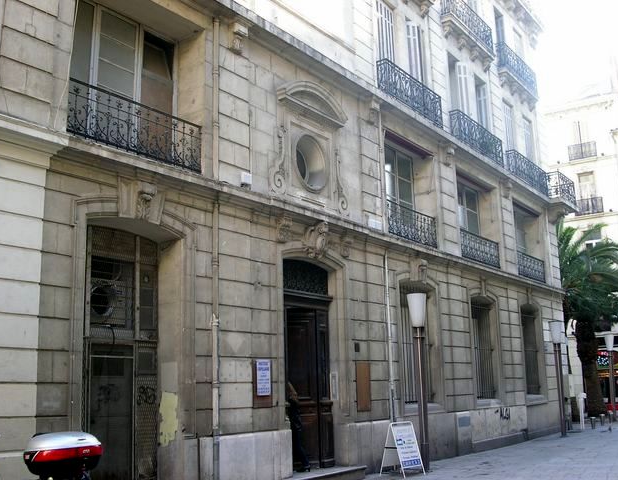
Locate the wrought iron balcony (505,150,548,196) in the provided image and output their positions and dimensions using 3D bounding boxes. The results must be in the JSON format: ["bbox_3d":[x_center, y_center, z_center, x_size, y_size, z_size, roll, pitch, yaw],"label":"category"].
[{"bbox_3d":[7.153,-2.100,22.867,0.280,0.870,3.000,-10,-14,35],"label":"wrought iron balcony"}]

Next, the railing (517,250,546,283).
[{"bbox_3d":[7.066,0.884,22.323,0.070,0.740,2.420,-10,-14,35],"label":"railing"}]

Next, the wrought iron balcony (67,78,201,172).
[{"bbox_3d":[-2.570,-1.685,10.734,0.082,0.835,2.618,-10,-15,35],"label":"wrought iron balcony"}]

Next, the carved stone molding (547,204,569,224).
[{"bbox_3d":[9.605,-0.973,26.956,0.670,0.618,0.567,-10,-15,35],"label":"carved stone molding"}]

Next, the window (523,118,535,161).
[{"bbox_3d":[8.245,-3.252,26.392,0.206,2.752,1.082,-10,-15,35],"label":"window"}]

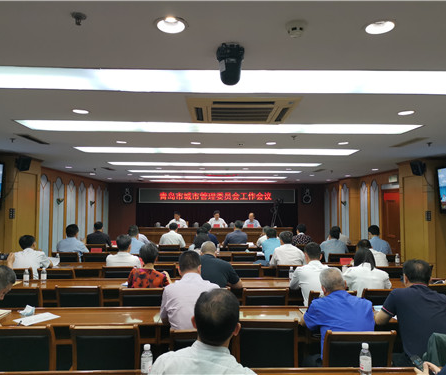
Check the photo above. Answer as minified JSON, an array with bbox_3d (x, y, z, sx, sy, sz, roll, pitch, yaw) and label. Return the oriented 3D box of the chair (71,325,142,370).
[{"bbox_3d":[-0.795,1.363,2.807,0.460,0.870,0.540,0,-3,-2],"label":"chair"}]

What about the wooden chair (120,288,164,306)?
[{"bbox_3d":[-0.811,1.459,4.107,0.490,0.880,0.540,0,-3,-2],"label":"wooden chair"}]

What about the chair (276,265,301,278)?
[{"bbox_3d":[0.946,1.509,5.540,0.460,0.870,0.540,0,-3,-2],"label":"chair"}]

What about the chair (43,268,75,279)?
[{"bbox_3d":[-2.219,1.529,5.383,0.470,0.880,0.540,0,-3,-2],"label":"chair"}]

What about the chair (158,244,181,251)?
[{"bbox_3d":[-1.160,1.688,8.607,0.490,0.880,0.540,0,-3,-2],"label":"chair"}]

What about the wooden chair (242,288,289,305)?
[{"bbox_3d":[0.415,1.431,4.027,0.460,0.870,0.540,0,-3,-2],"label":"wooden chair"}]

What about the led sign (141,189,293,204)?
[{"bbox_3d":[-0.207,0.328,14.704,5.880,0.560,0.120,0,-3,-2],"label":"led sign"}]

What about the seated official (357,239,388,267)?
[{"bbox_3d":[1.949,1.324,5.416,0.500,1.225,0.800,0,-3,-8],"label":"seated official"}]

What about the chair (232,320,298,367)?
[{"bbox_3d":[0.287,1.362,2.907,0.450,0.885,0.540,0,-3,-2],"label":"chair"}]

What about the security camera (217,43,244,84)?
[{"bbox_3d":[0.041,-0.677,2.130,0.145,0.205,0.165,0,-3,-2],"label":"security camera"}]

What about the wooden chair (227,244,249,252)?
[{"bbox_3d":[0.313,1.649,8.365,0.450,0.885,0.540,0,-3,-2],"label":"wooden chair"}]

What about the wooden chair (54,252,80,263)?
[{"bbox_3d":[-2.792,1.610,7.136,0.470,0.880,0.540,0,-3,-2],"label":"wooden chair"}]

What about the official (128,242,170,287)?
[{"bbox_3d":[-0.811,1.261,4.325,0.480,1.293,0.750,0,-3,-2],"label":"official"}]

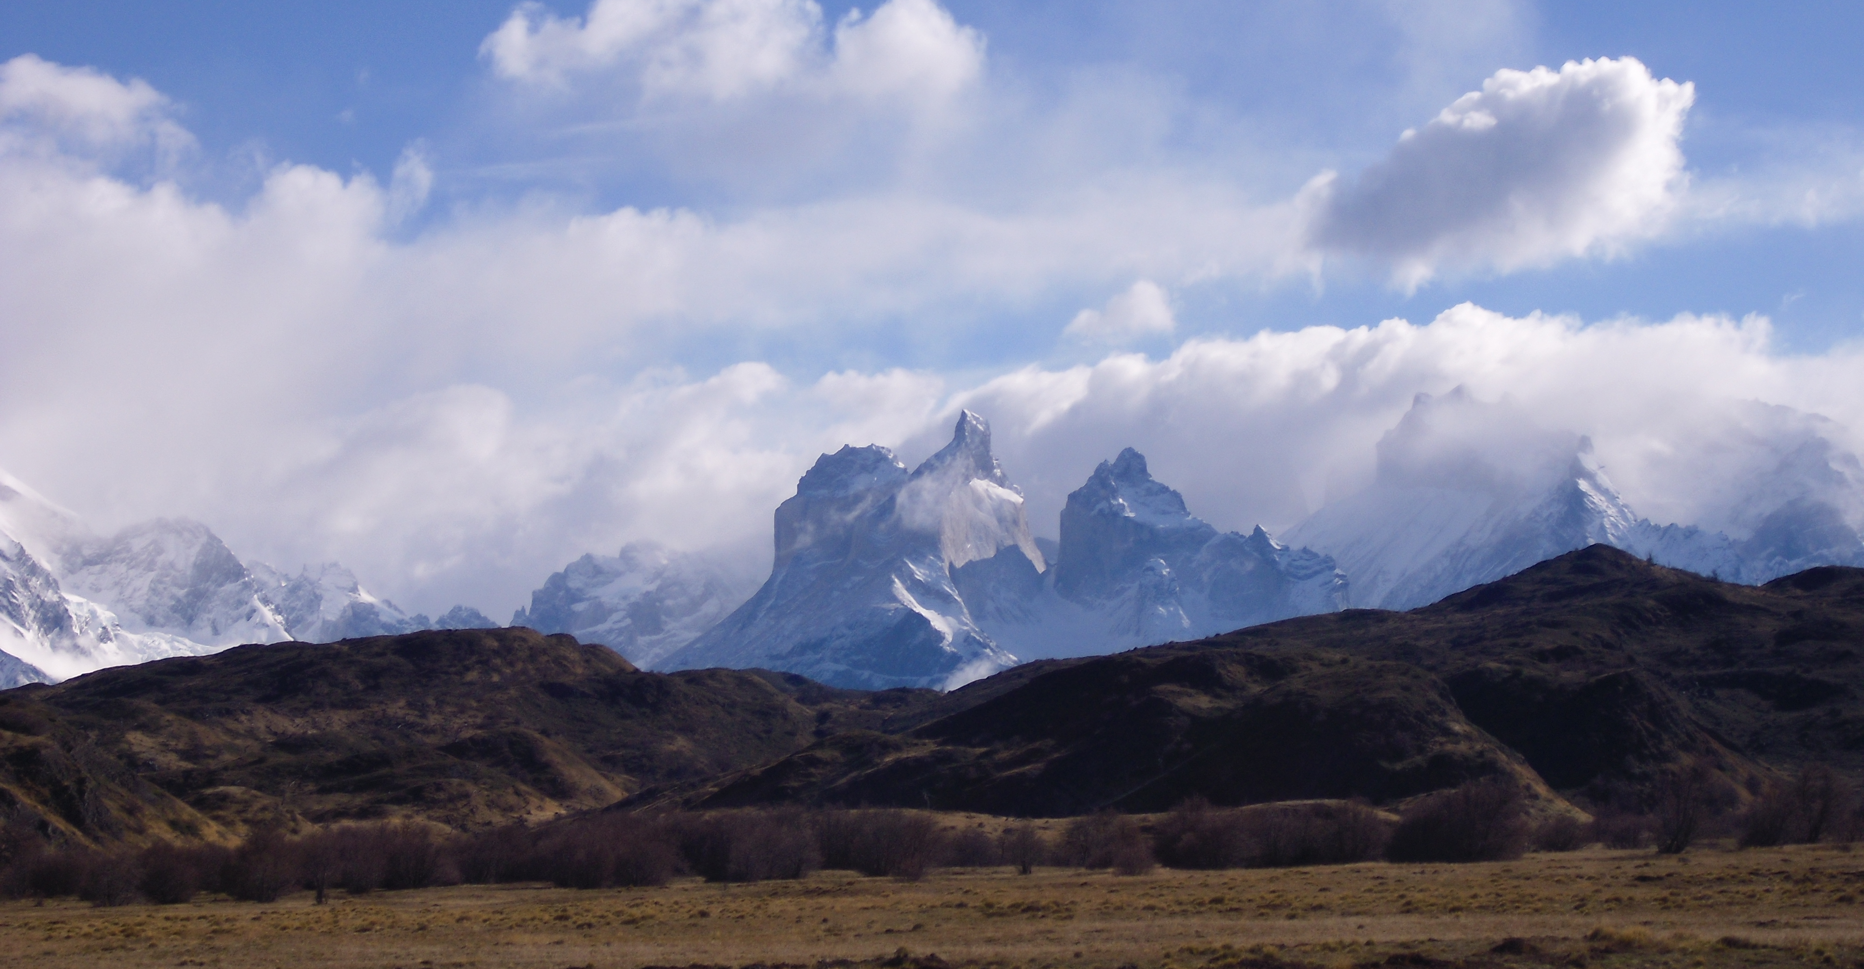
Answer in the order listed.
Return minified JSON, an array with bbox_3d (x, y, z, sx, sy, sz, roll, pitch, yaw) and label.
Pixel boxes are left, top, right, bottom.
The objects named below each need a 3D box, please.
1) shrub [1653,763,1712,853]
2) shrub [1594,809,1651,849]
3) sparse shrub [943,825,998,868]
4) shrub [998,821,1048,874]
[{"bbox_3d":[27.257,11.814,143.000,2.119,3.338,1.950,-1,-5,0],"label":"shrub"},{"bbox_3d":[25.934,12.994,148.000,2.138,1.480,1.967,-1,-5,0],"label":"shrub"},{"bbox_3d":[1.424,13.349,145.000,2.041,1.612,1.878,-1,-5,0],"label":"sparse shrub"},{"bbox_3d":[3.242,12.914,140.000,1.763,1.919,1.622,-1,-5,0],"label":"shrub"}]

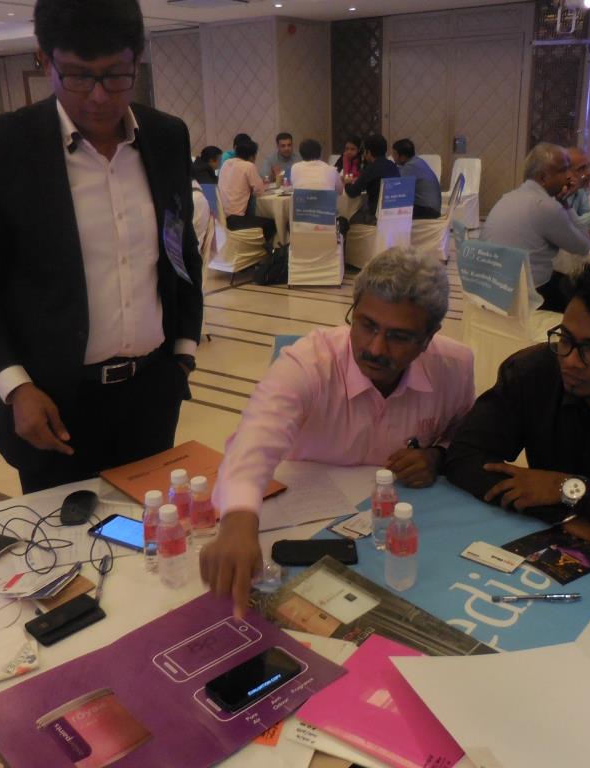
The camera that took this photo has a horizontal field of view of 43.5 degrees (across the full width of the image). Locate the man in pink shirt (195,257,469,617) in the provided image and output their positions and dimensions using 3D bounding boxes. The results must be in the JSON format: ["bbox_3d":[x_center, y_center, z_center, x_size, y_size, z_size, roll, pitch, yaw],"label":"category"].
[{"bbox_3d":[0.126,0.344,1.647,0.540,1.250,0.900,3,21,12],"label":"man in pink shirt"}]

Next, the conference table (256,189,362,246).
[{"bbox_3d":[0.371,-1.614,7.538,1.680,0.760,1.680,-2,21,0],"label":"conference table"}]

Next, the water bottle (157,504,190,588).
[{"bbox_3d":[-0.199,0.269,1.219,0.052,0.150,0.052,-2,20,0],"label":"water bottle"}]

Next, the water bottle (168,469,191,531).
[{"bbox_3d":[-0.210,0.235,1.385,0.053,0.149,0.053,-2,21,0],"label":"water bottle"}]

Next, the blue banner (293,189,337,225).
[{"bbox_3d":[0.173,-1.532,6.400,0.370,0.300,0.040,1,25,7],"label":"blue banner"}]

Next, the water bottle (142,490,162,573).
[{"bbox_3d":[-0.244,0.261,1.318,0.053,0.149,0.053,-2,21,0],"label":"water bottle"}]

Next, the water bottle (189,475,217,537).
[{"bbox_3d":[-0.162,0.235,1.307,0.052,0.150,0.052,-2,20,0],"label":"water bottle"}]

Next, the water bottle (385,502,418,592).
[{"bbox_3d":[0.182,0.273,1.250,0.053,0.149,0.053,-2,21,0],"label":"water bottle"}]

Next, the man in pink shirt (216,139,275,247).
[{"bbox_3d":[-0.410,-1.651,7.002,0.760,1.250,0.500,-19,27,-38],"label":"man in pink shirt"}]

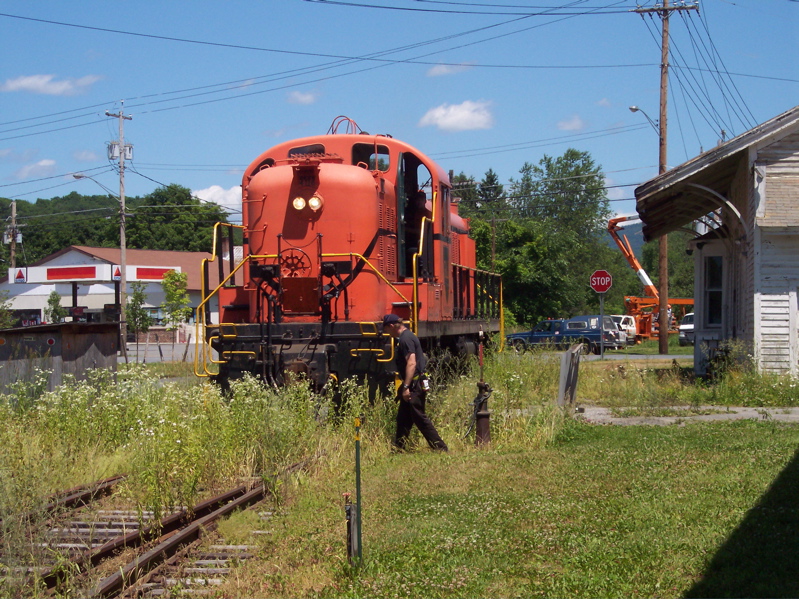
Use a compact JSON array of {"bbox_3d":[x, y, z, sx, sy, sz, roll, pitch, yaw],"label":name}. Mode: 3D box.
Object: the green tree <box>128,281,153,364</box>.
[{"bbox_3d":[-8.624,0.761,68.000,0.900,2.800,0.900,0,0,0],"label":"green tree"}]

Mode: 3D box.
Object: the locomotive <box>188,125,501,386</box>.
[{"bbox_3d":[-0.310,-0.360,36.500,3.100,4.550,17.000,-1,0,7],"label":"locomotive"}]

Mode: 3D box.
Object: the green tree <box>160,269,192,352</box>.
[{"bbox_3d":[-7.708,0.570,71.000,1.100,3.200,1.100,0,0,0],"label":"green tree"}]

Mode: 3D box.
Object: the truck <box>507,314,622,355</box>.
[{"bbox_3d":[7.244,1.595,91.000,4.950,1.720,1.720,0,-1,29],"label":"truck"}]

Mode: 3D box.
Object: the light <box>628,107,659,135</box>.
[{"bbox_3d":[10.200,-7.420,85.500,0.350,0.970,3.000,0,-1,28],"label":"light"}]

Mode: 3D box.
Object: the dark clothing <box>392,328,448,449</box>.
[{"bbox_3d":[0.246,1.109,25.300,0.660,1.500,0.540,0,0,9],"label":"dark clothing"}]

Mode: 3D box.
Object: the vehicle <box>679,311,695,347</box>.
[{"bbox_3d":[16.918,1.737,117.000,1.900,1.900,4.900,0,0,6],"label":"vehicle"}]

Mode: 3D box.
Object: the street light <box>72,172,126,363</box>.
[{"bbox_3d":[-12.250,-1.340,83.600,0.400,7.400,3.100,0,-1,31],"label":"street light"}]

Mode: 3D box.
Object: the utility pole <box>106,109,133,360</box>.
[{"bbox_3d":[-11.566,-2.922,85.000,0.700,10.500,2.200,-1,-1,28],"label":"utility pole"}]

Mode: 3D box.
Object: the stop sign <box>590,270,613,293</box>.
[{"bbox_3d":[6.972,-0.612,71.000,0.770,0.770,0.040,0,0,5],"label":"stop sign"}]

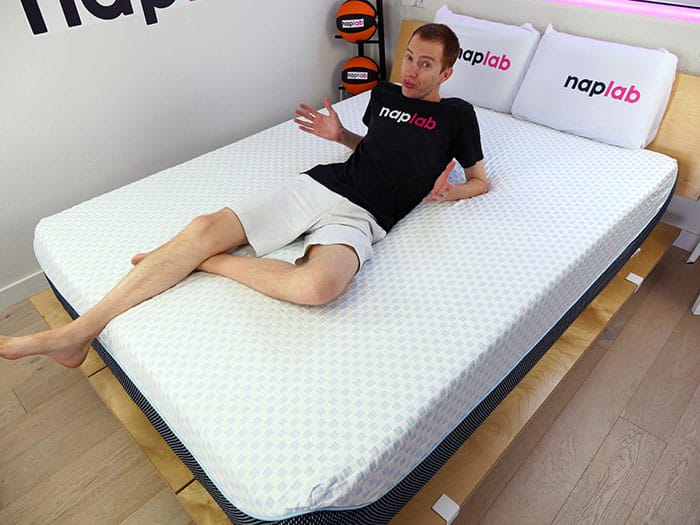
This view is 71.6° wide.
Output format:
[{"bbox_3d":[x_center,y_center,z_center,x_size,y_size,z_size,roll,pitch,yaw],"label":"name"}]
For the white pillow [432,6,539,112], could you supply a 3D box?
[{"bbox_3d":[0.631,-1.052,2.478,0.610,0.430,0.160,31,32,34],"label":"white pillow"}]

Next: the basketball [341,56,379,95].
[{"bbox_3d":[0.065,-1.138,2.960,0.226,0.226,0.226,0,38,1],"label":"basketball"}]

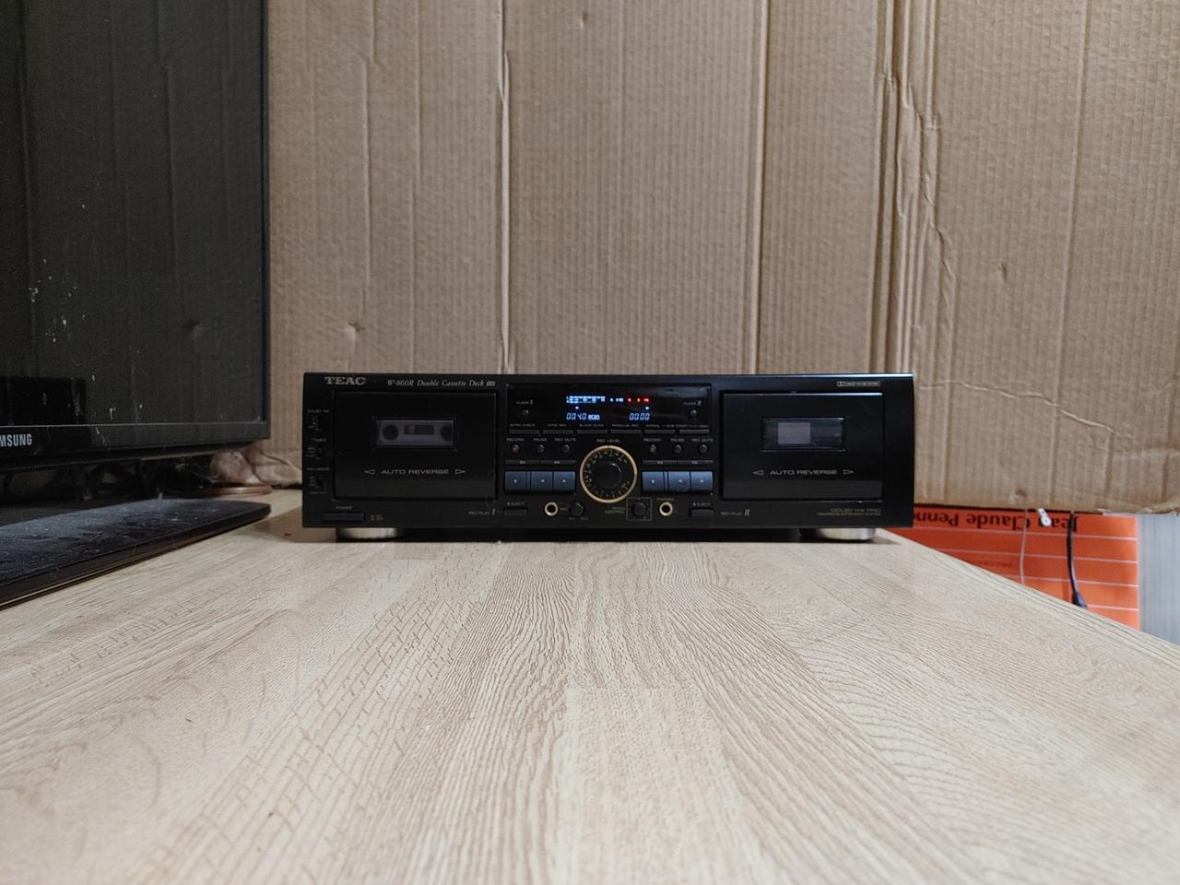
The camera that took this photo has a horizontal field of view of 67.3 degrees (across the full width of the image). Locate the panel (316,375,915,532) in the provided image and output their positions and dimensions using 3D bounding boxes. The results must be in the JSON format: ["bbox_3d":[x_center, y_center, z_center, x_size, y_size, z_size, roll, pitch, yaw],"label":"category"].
[{"bbox_3d":[0.013,0.006,0.637,0.435,0.110,0.034,0,1,0],"label":"panel"}]

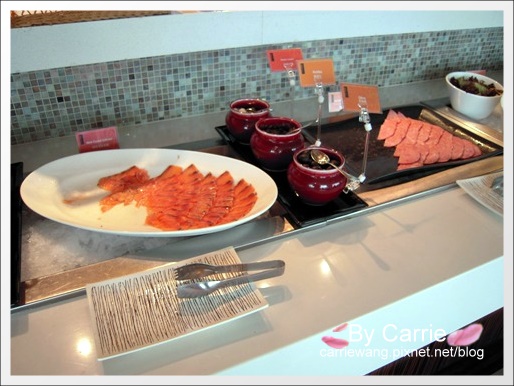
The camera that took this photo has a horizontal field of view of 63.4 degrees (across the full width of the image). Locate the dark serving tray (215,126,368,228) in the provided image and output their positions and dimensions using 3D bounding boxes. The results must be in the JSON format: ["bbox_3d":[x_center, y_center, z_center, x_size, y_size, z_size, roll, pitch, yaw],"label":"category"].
[{"bbox_3d":[0.075,-0.078,1.198,0.213,0.022,0.550,-13,37,-20],"label":"dark serving tray"}]

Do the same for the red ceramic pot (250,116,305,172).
[{"bbox_3d":[0.059,-0.131,1.173,0.153,0.118,0.153,2,35,-1],"label":"red ceramic pot"}]

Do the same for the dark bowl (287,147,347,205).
[{"bbox_3d":[0.152,-0.036,1.051,0.152,0.110,0.152,2,35,-1],"label":"dark bowl"}]

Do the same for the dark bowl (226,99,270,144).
[{"bbox_3d":[-0.024,-0.218,1.304,0.146,0.109,0.146,2,35,-1],"label":"dark bowl"}]

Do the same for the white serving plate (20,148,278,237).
[{"bbox_3d":[-0.261,0.001,1.045,0.632,0.047,0.373,5,35,3],"label":"white serving plate"}]

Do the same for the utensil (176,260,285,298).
[{"bbox_3d":[-0.049,0.163,0.826,0.216,0.039,0.060,-6,35,-12],"label":"utensil"}]

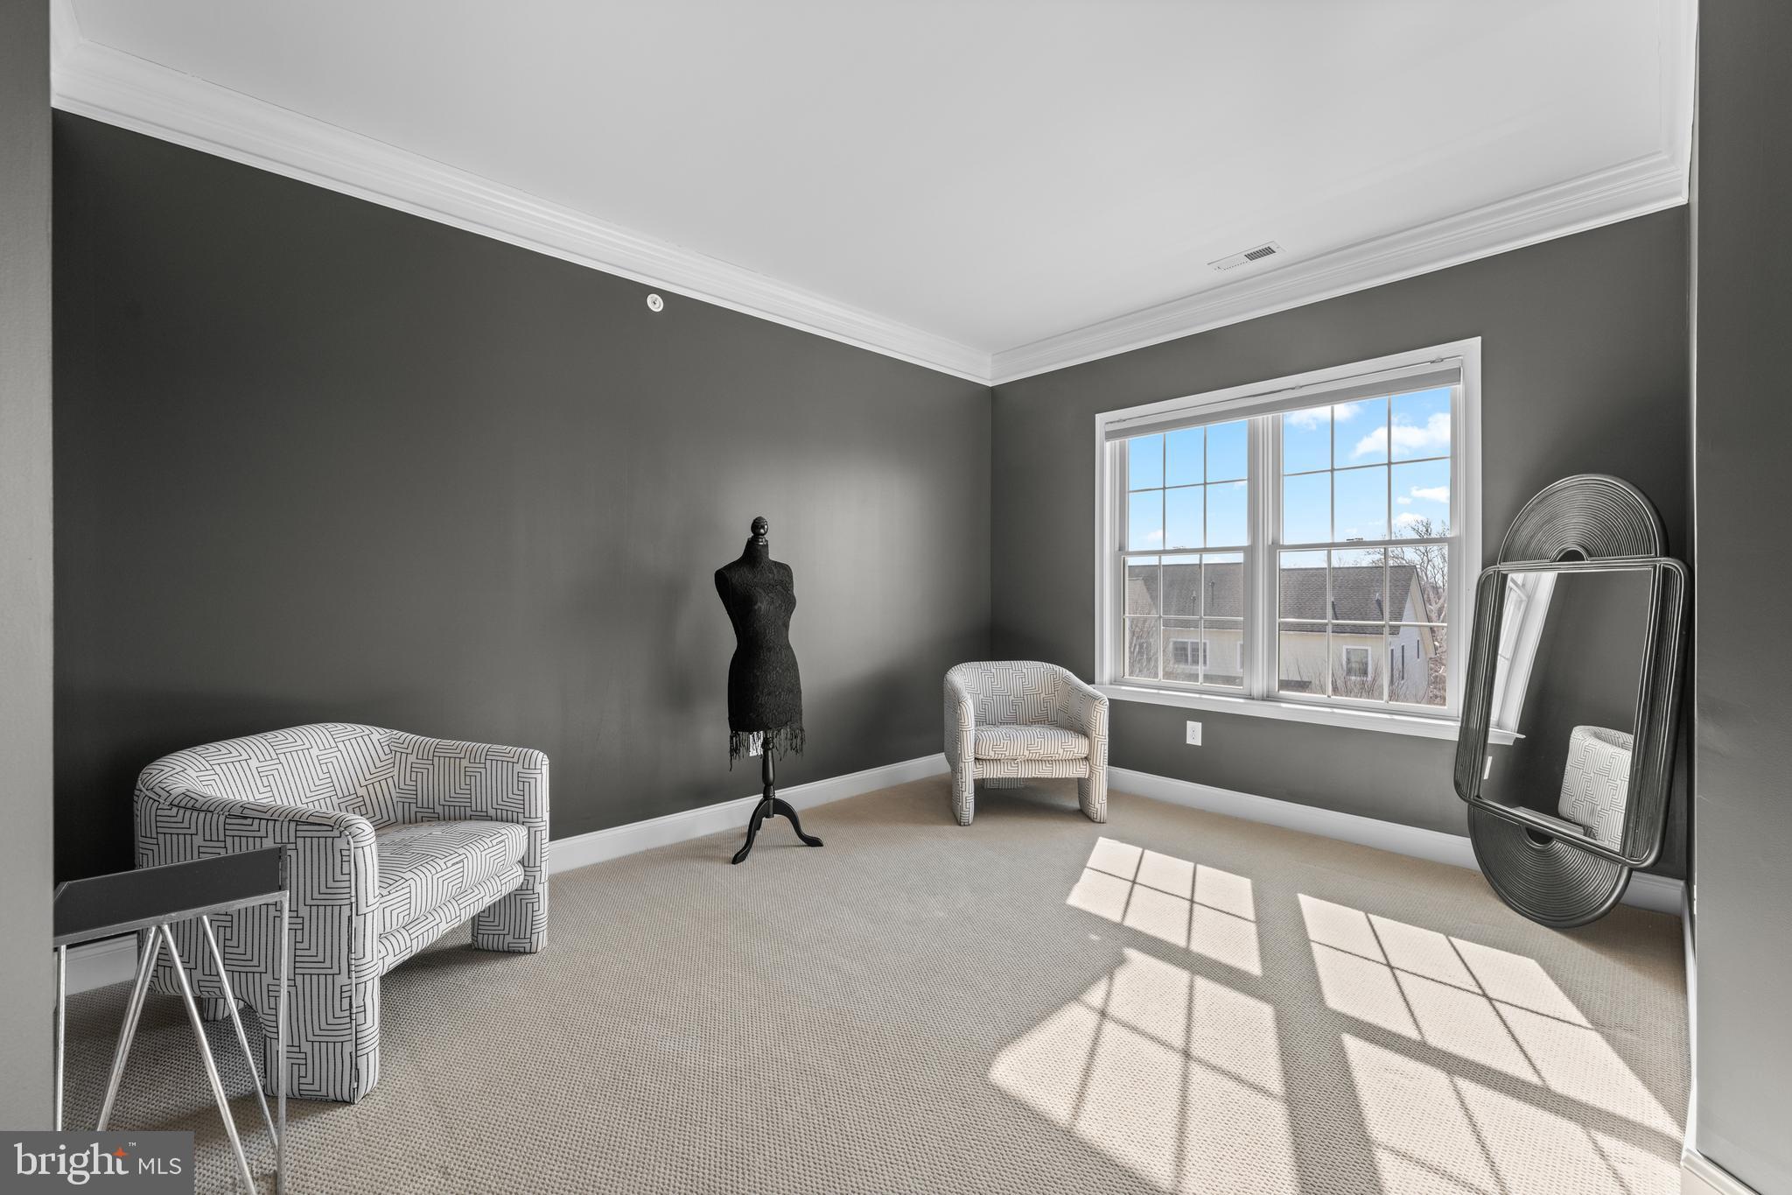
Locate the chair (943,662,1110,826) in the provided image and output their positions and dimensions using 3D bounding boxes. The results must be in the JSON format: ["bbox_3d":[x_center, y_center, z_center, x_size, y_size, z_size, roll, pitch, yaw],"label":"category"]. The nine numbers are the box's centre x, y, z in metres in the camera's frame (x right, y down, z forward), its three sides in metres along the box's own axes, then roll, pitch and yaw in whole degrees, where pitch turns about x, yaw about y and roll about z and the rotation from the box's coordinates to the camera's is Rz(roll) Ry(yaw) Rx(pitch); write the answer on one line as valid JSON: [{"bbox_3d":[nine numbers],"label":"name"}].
[{"bbox_3d":[0.644,0.746,3.771,0.742,0.736,0.736,0,1,-5],"label":"chair"}]

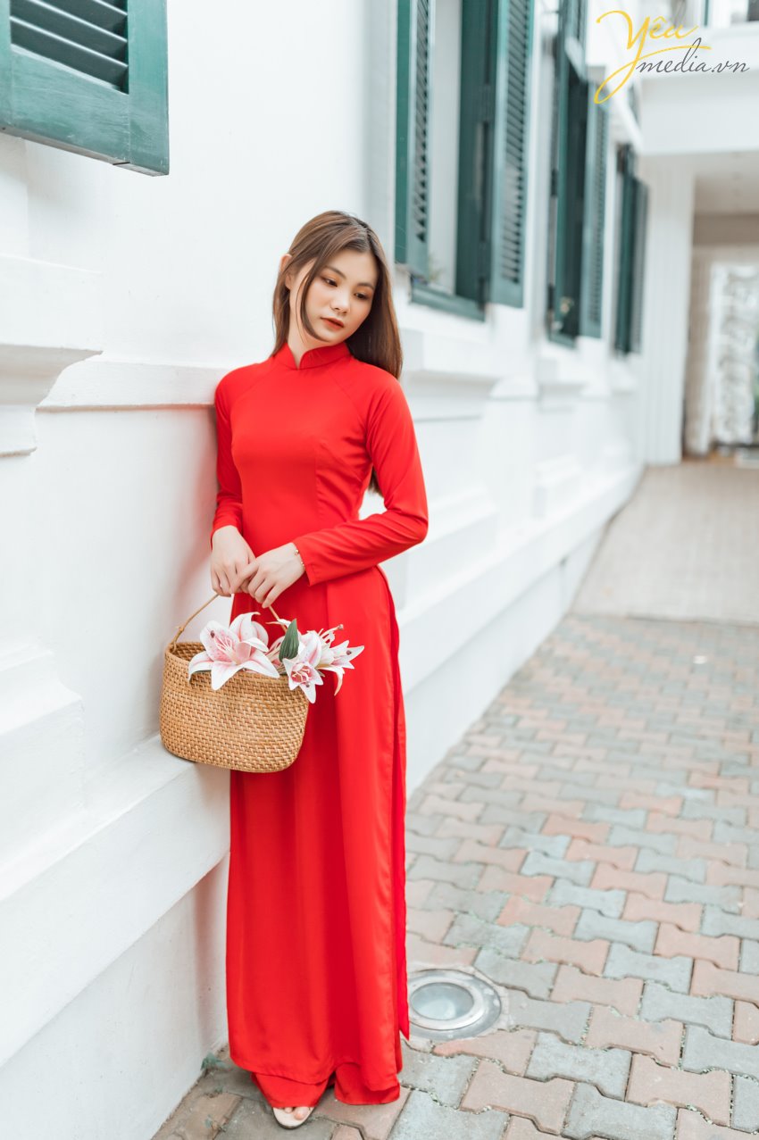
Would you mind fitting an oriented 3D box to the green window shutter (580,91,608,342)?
[{"bbox_3d":[1.310,-2.144,6.768,0.045,1.417,0.460,5,10,25],"label":"green window shutter"}]

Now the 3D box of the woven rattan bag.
[{"bbox_3d":[-0.242,0.177,1.863,0.265,0.300,0.150,5,10,25],"label":"woven rattan bag"}]

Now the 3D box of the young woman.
[{"bbox_3d":[-0.114,0.205,2.029,0.410,1.665,0.340,5,10,25],"label":"young woman"}]

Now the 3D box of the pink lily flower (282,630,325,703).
[{"bbox_3d":[-0.118,0.154,1.758,0.075,0.105,0.080,1,9,0],"label":"pink lily flower"}]

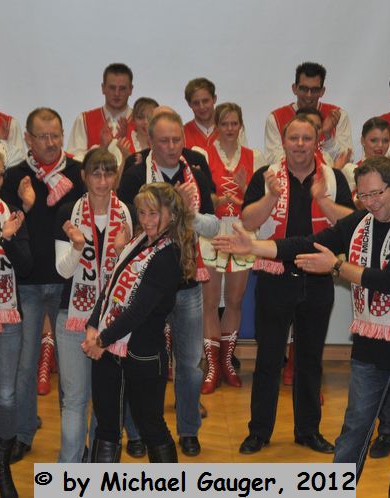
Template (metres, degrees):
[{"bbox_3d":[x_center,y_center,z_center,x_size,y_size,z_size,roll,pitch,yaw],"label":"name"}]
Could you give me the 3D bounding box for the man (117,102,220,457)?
[{"bbox_3d":[-0.143,0.188,9.482,0.510,1.782,0.430,-3,14,-15],"label":"man"}]

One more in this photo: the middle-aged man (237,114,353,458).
[{"bbox_3d":[0.503,0.199,9.549,0.570,1.753,0.430,2,14,2],"label":"middle-aged man"}]

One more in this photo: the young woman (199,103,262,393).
[{"bbox_3d":[0.200,-0.019,10.679,0.420,1.640,0.380,2,12,5],"label":"young woman"}]

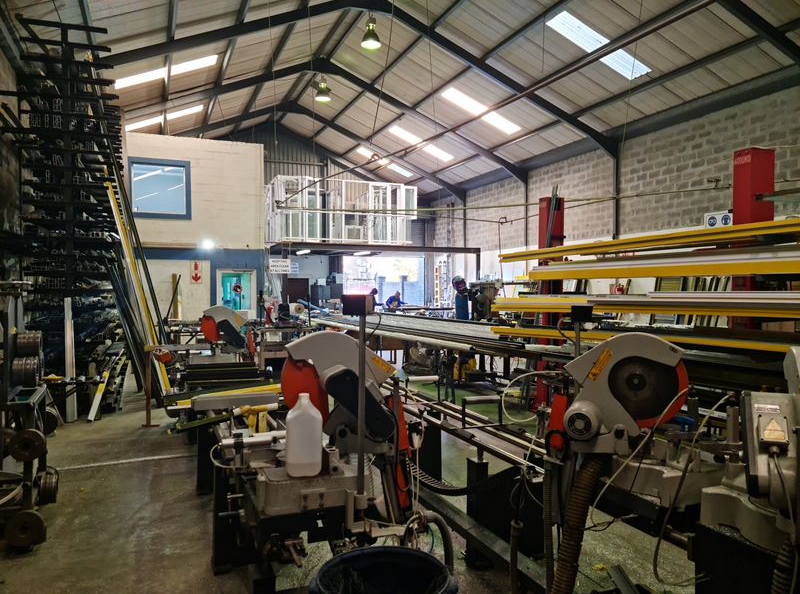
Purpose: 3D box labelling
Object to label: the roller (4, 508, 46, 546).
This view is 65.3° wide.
[{"bbox_3d":[-2.220,1.375,3.700,0.215,0.215,0.080,0,1,-14],"label":"roller"}]

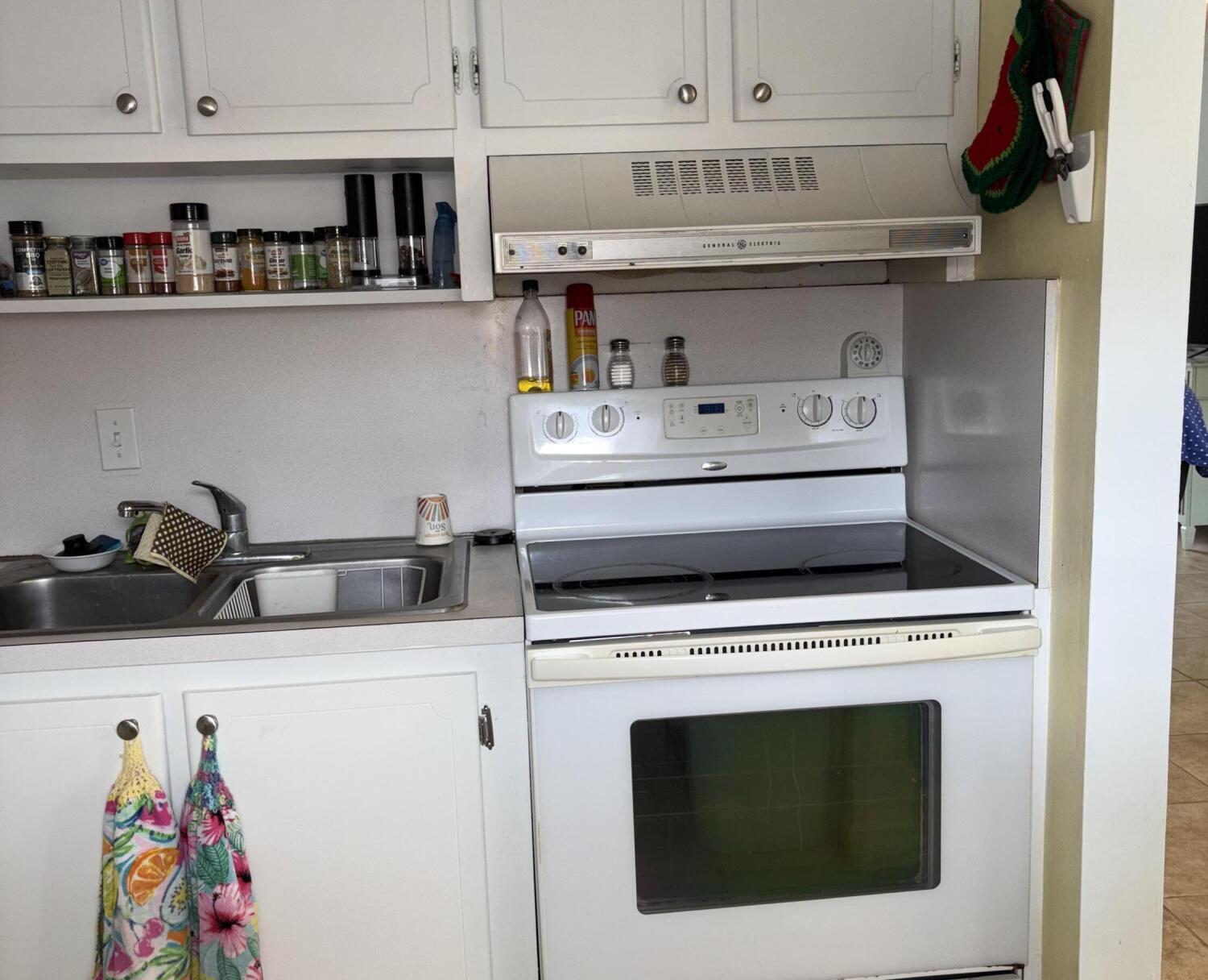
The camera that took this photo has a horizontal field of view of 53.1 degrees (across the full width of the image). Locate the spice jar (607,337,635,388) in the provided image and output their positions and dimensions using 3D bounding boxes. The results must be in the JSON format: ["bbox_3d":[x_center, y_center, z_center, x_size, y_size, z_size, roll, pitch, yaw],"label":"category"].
[{"bbox_3d":[0.033,-0.238,2.289,0.051,0.092,0.051,-3,9,-5],"label":"spice jar"}]

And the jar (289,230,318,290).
[{"bbox_3d":[-0.514,-0.392,2.074,0.043,0.098,0.043,-3,9,-5],"label":"jar"}]

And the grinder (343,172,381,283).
[{"bbox_3d":[-0.416,-0.448,2.080,0.052,0.183,0.052,-3,9,-5],"label":"grinder"}]

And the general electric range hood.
[{"bbox_3d":[0.189,-0.474,2.069,0.760,0.190,0.445,-3,9,-5],"label":"general electric range hood"}]

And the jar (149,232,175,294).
[{"bbox_3d":[-0.763,-0.392,2.102,0.042,0.105,0.042,-5,10,-19],"label":"jar"}]

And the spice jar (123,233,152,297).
[{"bbox_3d":[-0.804,-0.390,2.093,0.042,0.105,0.042,-5,10,-20],"label":"spice jar"}]

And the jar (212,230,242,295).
[{"bbox_3d":[-0.644,-0.388,2.062,0.045,0.101,0.045,-3,9,-5],"label":"jar"}]

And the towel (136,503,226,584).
[{"bbox_3d":[-0.740,0.089,2.092,0.155,0.144,0.080,-9,12,-34],"label":"towel"}]

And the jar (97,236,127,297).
[{"bbox_3d":[-0.831,-0.378,2.046,0.044,0.096,0.044,-3,9,-5],"label":"jar"}]

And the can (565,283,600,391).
[{"bbox_3d":[-0.040,-0.285,2.270,0.057,0.199,0.057,-2,10,0],"label":"can"}]

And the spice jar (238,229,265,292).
[{"bbox_3d":[-0.613,-0.400,2.110,0.043,0.105,0.043,-2,10,0],"label":"spice jar"}]

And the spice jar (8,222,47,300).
[{"bbox_3d":[-0.985,-0.395,2.075,0.053,0.127,0.053,-7,11,-29],"label":"spice jar"}]

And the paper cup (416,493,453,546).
[{"bbox_3d":[-0.316,0.054,2.247,0.072,0.087,0.072,-3,9,-5],"label":"paper cup"}]

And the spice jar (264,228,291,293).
[{"bbox_3d":[-0.558,-0.391,2.070,0.044,0.099,0.044,-3,9,-5],"label":"spice jar"}]

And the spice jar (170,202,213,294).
[{"bbox_3d":[-0.699,-0.408,2.054,0.065,0.149,0.065,-3,9,-5],"label":"spice jar"}]

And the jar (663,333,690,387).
[{"bbox_3d":[0.137,-0.244,2.298,0.051,0.092,0.051,-3,9,-5],"label":"jar"}]

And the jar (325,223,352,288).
[{"bbox_3d":[-0.465,-0.407,2.128,0.044,0.109,0.044,-4,10,-12],"label":"jar"}]

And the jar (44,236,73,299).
[{"bbox_3d":[-0.936,-0.385,2.081,0.040,0.098,0.040,-6,10,-23],"label":"jar"}]

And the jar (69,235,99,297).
[{"bbox_3d":[-0.876,-0.378,2.042,0.043,0.098,0.043,-3,9,-5],"label":"jar"}]

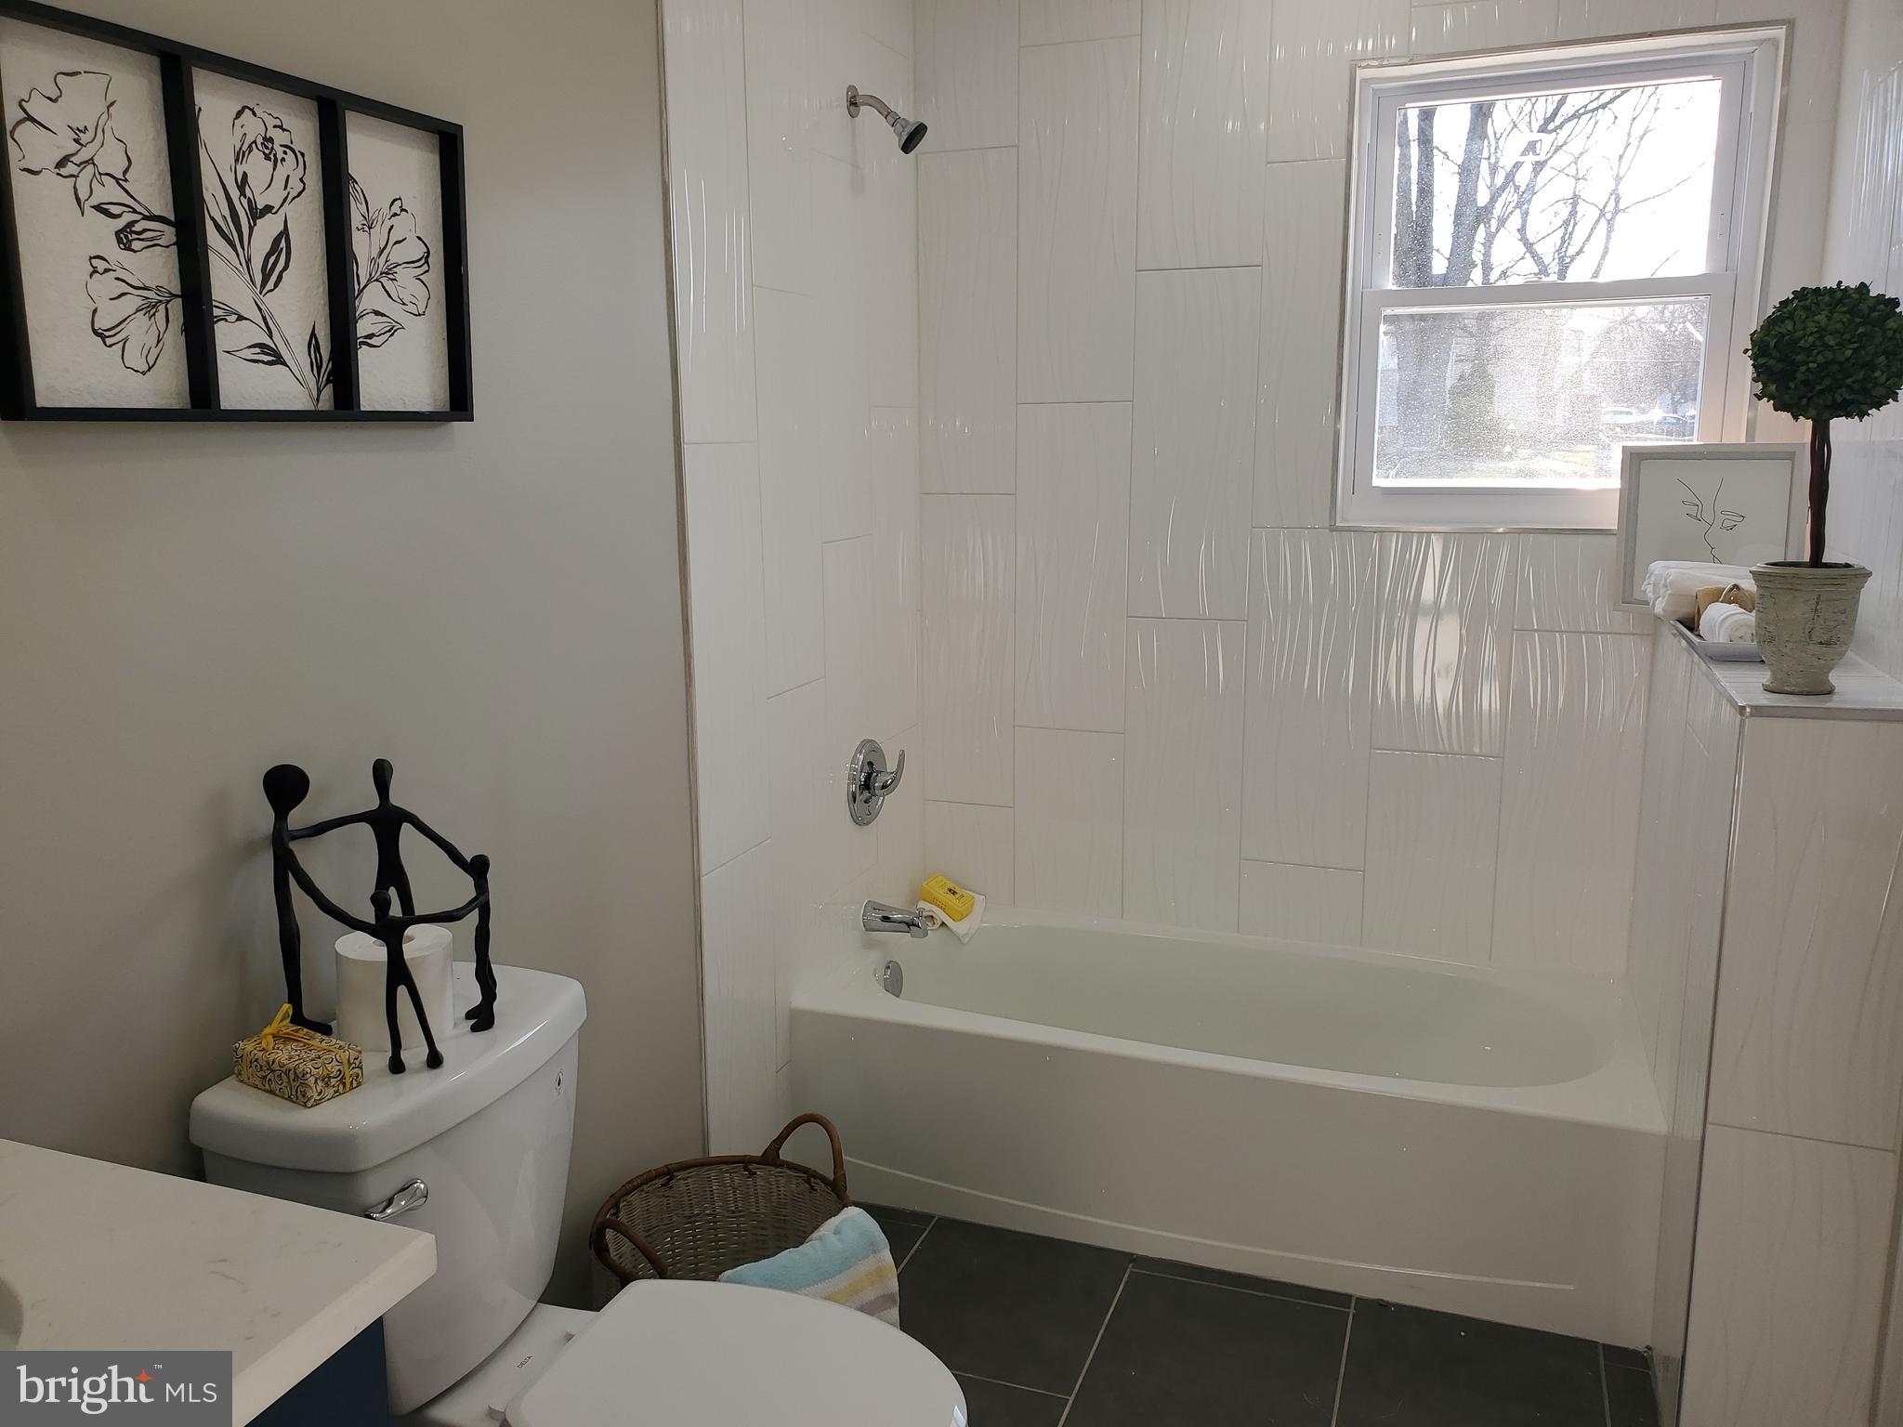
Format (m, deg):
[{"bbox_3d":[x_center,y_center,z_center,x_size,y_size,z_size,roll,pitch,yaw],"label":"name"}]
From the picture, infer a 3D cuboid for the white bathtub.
[{"bbox_3d":[0.522,0.717,2.817,1.500,0.369,0.711,4,12,20],"label":"white bathtub"}]

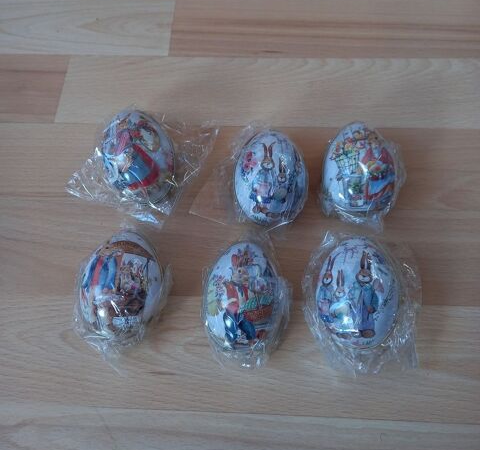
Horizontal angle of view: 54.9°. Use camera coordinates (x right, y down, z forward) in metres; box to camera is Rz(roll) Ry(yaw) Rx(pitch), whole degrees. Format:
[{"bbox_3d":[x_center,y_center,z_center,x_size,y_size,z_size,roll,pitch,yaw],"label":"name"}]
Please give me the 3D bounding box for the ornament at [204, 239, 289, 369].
[{"bbox_3d":[0.004,0.040,0.270,0.053,0.049,0.081,0,66,2],"label":"ornament"}]

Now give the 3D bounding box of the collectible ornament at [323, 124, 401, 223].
[{"bbox_3d":[0.080,-0.034,0.300,0.057,0.049,0.074,4,67,4],"label":"collectible ornament"}]

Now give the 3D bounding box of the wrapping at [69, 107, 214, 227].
[{"bbox_3d":[-0.067,-0.042,0.309,0.113,0.049,0.086,-14,66,-4],"label":"wrapping"}]

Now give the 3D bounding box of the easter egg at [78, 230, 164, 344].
[{"bbox_3d":[-0.070,0.035,0.276,0.046,0.046,0.067,3,66,3],"label":"easter egg"}]

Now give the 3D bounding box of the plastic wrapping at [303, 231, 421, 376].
[{"bbox_3d":[0.073,0.042,0.267,0.072,0.049,0.082,6,66,5],"label":"plastic wrapping"}]

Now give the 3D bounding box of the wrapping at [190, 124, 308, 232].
[{"bbox_3d":[0.005,-0.033,0.303,0.080,0.049,0.072,-3,66,1],"label":"wrapping"}]

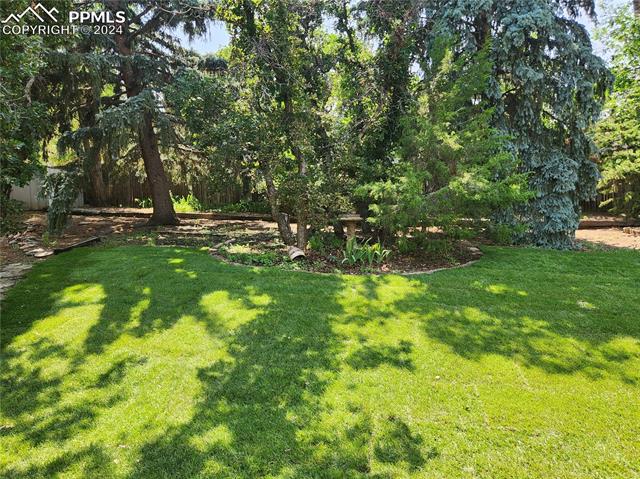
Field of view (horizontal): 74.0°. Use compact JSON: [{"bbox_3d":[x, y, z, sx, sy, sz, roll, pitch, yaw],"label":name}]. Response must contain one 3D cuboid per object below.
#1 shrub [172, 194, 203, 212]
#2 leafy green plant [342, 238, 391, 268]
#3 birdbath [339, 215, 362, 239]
[{"bbox_3d":[-4.980,-1.380,15.900,1.200,0.760,0.950,0,9,0],"label":"shrub"},{"bbox_3d":[0.886,0.265,8.100,0.900,0.500,0.600,0,8,0],"label":"leafy green plant"},{"bbox_3d":[0.630,-0.130,8.800,0.500,0.720,0.500,0,9,0],"label":"birdbath"}]

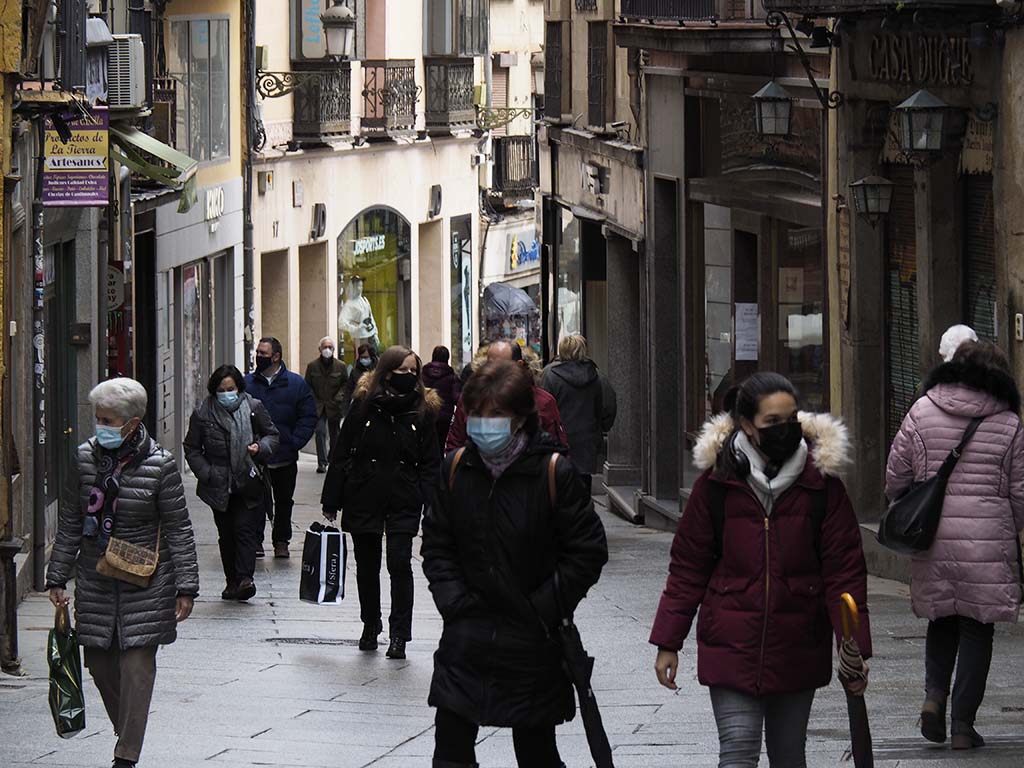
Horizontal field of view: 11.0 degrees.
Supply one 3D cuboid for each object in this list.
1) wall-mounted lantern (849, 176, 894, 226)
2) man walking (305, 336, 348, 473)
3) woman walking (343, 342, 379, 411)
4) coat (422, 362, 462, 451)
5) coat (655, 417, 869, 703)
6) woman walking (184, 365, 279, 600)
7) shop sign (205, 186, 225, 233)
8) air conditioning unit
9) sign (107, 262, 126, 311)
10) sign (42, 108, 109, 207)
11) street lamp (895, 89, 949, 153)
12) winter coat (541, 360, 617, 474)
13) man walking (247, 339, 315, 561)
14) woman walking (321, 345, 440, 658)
[{"bbox_3d":[2.458,-1.248,36.400,0.245,0.340,0.245,-2,4,-20],"label":"wall-mounted lantern"},{"bbox_3d":[-2.304,0.256,66.500,0.540,1.710,0.420,-1,4,-2],"label":"man walking"},{"bbox_3d":[-1.708,0.358,62.500,0.480,1.640,0.360,0,4,0],"label":"woman walking"},{"bbox_3d":[-0.770,0.249,59.000,0.480,0.930,0.360,0,4,-3],"label":"coat"},{"bbox_3d":[0.703,0.480,15.000,0.610,0.770,0.390,0,4,2],"label":"coat"},{"bbox_3d":[-1.860,0.653,35.300,0.580,1.550,0.430,-1,4,-9],"label":"woman walking"},{"bbox_3d":[-3.799,-2.228,68.000,0.080,0.550,1.500,0,4,5],"label":"shop sign"},{"bbox_3d":[-3.352,-2.717,46.300,0.320,0.630,0.820,0,4,2],"label":"air conditioning unit"},{"bbox_3d":[-3.703,-0.879,48.500,0.400,0.450,0.050,-1,4,-3],"label":"sign"},{"bbox_3d":[-3.106,-1.608,37.800,0.490,0.700,0.040,0,4,0],"label":"sign"},{"bbox_3d":[2.584,-1.663,33.600,0.280,0.400,0.280,-1,4,-14],"label":"street lamp"},{"bbox_3d":[0.510,0.257,40.800,0.560,0.870,0.380,0,4,-3],"label":"winter coat"},{"bbox_3d":[-1.852,0.507,42.500,0.580,1.760,0.400,1,4,18],"label":"man walking"},{"bbox_3d":[-0.718,0.636,29.200,0.620,1.700,0.450,-1,4,-5],"label":"woman walking"}]

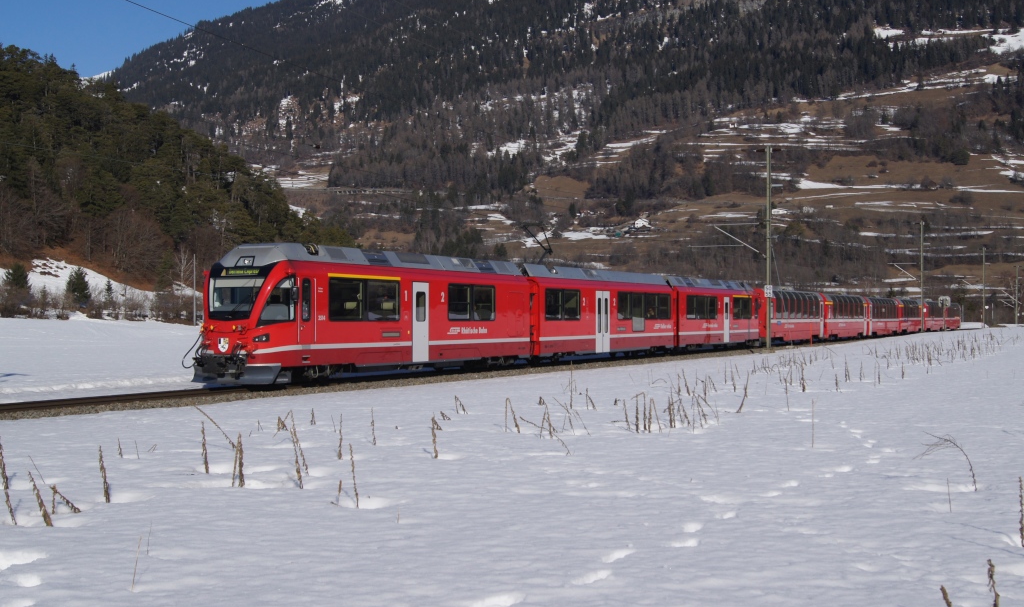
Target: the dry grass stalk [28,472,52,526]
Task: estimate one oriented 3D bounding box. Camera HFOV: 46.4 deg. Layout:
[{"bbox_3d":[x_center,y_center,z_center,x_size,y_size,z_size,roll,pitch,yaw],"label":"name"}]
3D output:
[{"bbox_3d":[-3.851,1.601,9.750,0.065,0.490,0.060,-22,-1,0],"label":"dry grass stalk"}]

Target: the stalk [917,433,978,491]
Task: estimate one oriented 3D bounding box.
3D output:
[{"bbox_3d":[4.269,1.558,11.700,0.600,0.565,0.250,0,-1,0],"label":"stalk"}]

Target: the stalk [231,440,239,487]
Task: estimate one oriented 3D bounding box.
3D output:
[{"bbox_3d":[-2.808,1.622,12.100,0.055,0.485,0.050,4,-1,0],"label":"stalk"}]

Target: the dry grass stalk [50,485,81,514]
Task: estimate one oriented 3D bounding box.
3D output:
[{"bbox_3d":[-3.890,1.699,10.400,0.250,0.260,0.100,0,-1,0],"label":"dry grass stalk"}]

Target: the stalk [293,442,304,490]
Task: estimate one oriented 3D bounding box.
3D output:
[{"bbox_3d":[-2.146,1.629,12.000,0.065,0.490,0.055,-10,-1,0],"label":"stalk"}]

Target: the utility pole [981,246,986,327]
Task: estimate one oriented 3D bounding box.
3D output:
[{"bbox_3d":[68.362,-2.391,173.000,0.280,11.900,0.280,0,-1,26],"label":"utility pole"}]

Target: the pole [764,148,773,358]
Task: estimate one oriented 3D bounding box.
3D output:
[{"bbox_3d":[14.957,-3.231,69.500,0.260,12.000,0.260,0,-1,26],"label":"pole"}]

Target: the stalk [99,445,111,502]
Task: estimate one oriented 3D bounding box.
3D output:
[{"bbox_3d":[-3.772,1.583,11.050,0.070,0.540,0.060,-8,-1,0],"label":"stalk"}]

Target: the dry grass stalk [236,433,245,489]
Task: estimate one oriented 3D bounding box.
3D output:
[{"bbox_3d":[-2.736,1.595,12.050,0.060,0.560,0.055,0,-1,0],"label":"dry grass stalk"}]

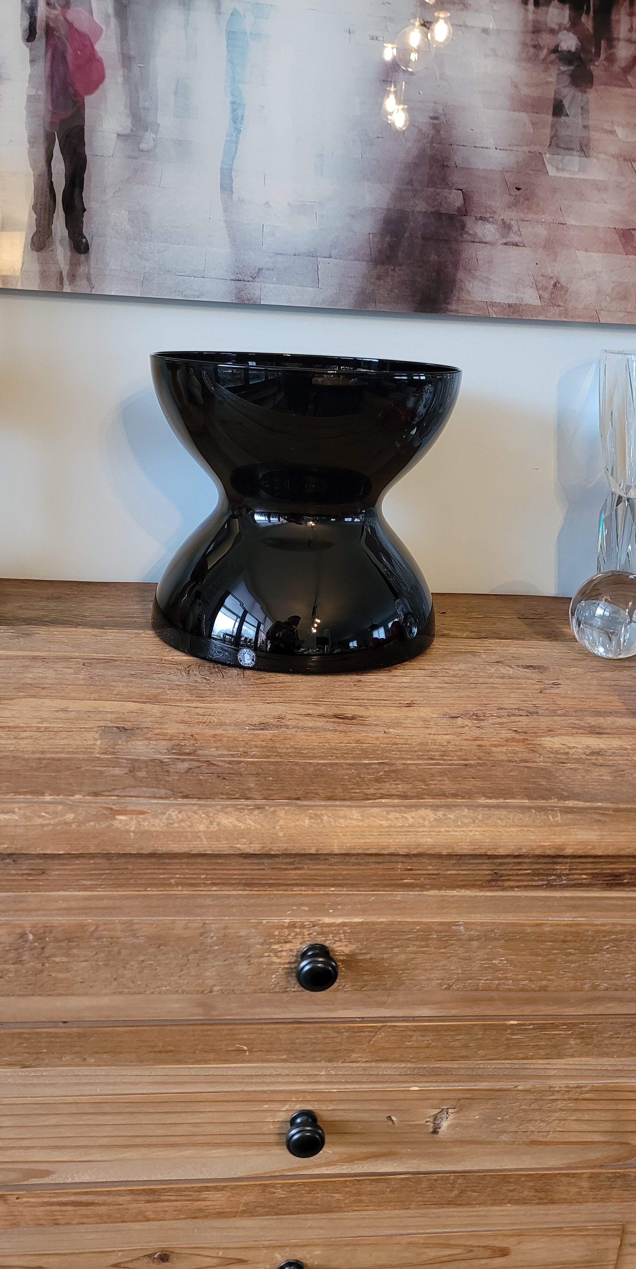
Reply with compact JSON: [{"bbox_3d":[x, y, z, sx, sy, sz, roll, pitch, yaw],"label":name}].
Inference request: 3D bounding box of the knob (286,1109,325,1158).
[{"bbox_3d":[-0.009,0.345,0.657,0.027,0.027,0.027,1,18,-6],"label":"knob"}]

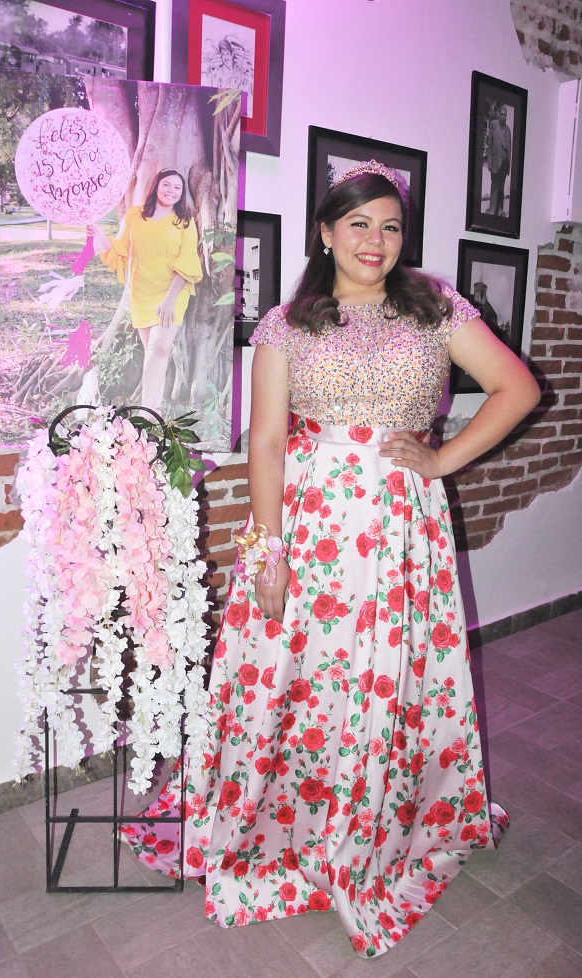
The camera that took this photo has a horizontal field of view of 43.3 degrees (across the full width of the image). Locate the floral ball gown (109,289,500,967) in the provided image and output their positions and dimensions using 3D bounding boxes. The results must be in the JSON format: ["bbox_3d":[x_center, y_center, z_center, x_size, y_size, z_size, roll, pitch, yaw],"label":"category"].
[{"bbox_3d":[0.086,0.226,1.717,0.990,1.334,0.760,0,11,-7],"label":"floral ball gown"}]

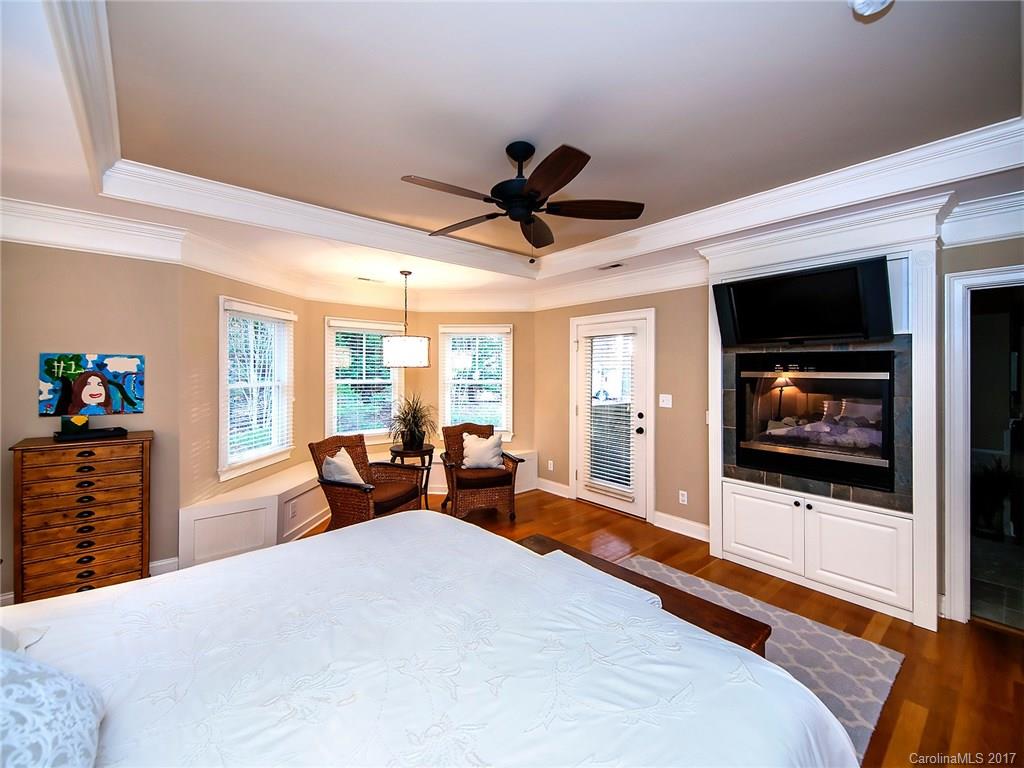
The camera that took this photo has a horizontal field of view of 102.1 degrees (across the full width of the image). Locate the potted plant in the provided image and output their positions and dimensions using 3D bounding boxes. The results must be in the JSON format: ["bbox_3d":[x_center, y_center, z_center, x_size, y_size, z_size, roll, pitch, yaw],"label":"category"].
[{"bbox_3d":[-1.121,0.423,4.712,0.551,0.612,0.551,0,2,0],"label":"potted plant"}]

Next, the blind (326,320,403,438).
[{"bbox_3d":[-1.698,-0.034,4.916,0.928,1.387,0.082,-2,3,-41],"label":"blind"}]

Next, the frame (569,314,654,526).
[{"bbox_3d":[1.077,0.310,4.525,0.122,2.152,1.091,-2,3,-41],"label":"frame"}]

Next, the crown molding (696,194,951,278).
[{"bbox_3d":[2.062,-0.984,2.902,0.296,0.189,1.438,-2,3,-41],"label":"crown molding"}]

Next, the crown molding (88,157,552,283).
[{"bbox_3d":[-0.984,-1.186,3.383,3.407,0.199,0.122,-2,3,-41],"label":"crown molding"}]

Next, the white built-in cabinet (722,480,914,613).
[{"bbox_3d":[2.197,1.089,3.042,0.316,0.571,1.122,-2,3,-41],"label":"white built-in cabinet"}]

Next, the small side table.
[{"bbox_3d":[-1.137,1.049,4.733,0.510,0.653,0.510,0,2,0],"label":"small side table"}]

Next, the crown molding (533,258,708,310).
[{"bbox_3d":[1.034,-1.020,4.481,0.112,0.230,2.285,-2,3,-41],"label":"crown molding"}]

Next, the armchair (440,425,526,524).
[{"bbox_3d":[-0.359,0.930,4.505,0.775,0.908,0.785,-1,2,-16],"label":"armchair"}]

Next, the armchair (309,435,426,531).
[{"bbox_3d":[-1.267,0.959,3.725,0.785,0.908,0.775,1,2,21],"label":"armchair"}]

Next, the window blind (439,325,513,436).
[{"bbox_3d":[-0.469,-0.044,5.338,0.933,1.397,0.082,0,2,4],"label":"window blind"}]

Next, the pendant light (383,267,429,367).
[{"bbox_3d":[-1.063,-0.628,4.172,0.474,0.979,0.474,0,2,0],"label":"pendant light"}]

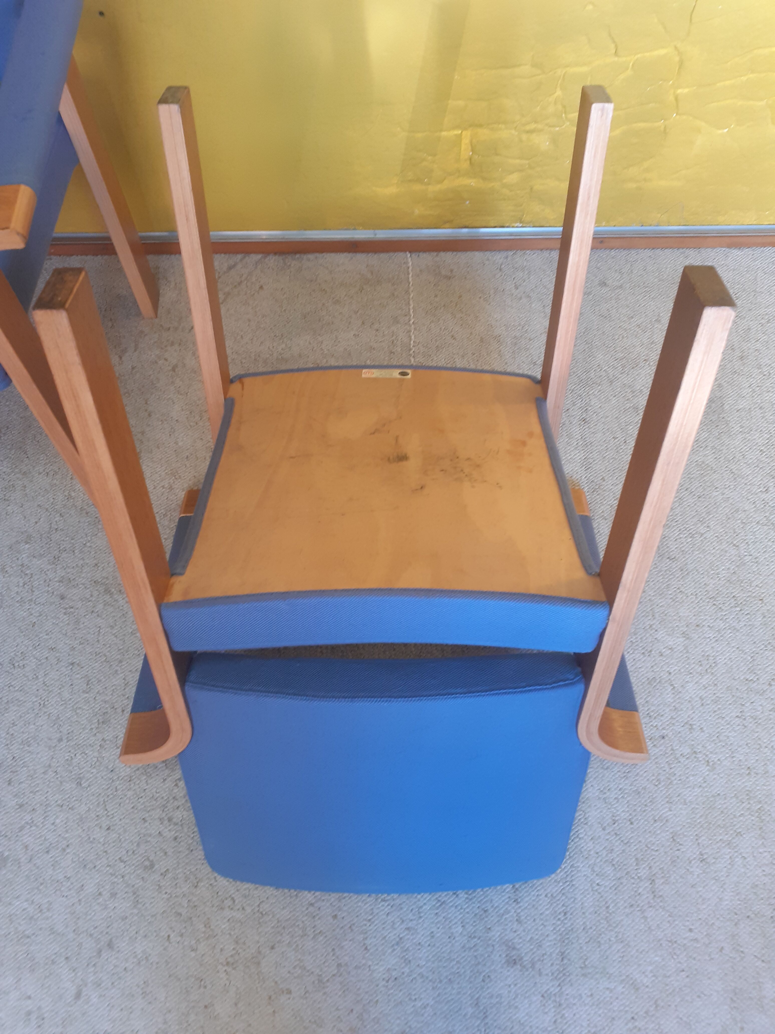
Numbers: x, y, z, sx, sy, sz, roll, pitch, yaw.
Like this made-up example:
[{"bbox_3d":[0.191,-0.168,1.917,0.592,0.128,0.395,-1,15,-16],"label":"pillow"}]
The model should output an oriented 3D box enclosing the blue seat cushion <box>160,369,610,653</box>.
[{"bbox_3d":[-0.002,-0.048,1.060,0.481,0.091,0.497,0,39,0],"label":"blue seat cushion"}]

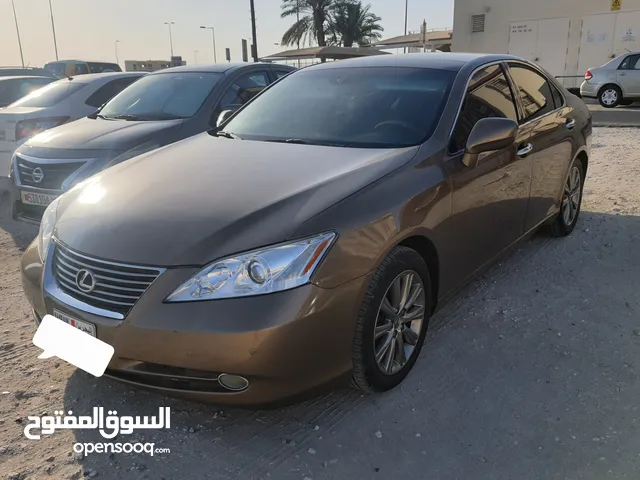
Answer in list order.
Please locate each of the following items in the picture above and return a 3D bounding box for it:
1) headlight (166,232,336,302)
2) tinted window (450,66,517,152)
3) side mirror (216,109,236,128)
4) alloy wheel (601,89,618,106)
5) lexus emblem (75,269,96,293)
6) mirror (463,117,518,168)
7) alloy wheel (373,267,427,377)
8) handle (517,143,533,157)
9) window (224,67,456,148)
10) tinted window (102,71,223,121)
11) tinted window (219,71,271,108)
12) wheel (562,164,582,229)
[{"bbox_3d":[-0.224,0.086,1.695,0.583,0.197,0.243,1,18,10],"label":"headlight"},{"bbox_3d":[0.900,-0.774,2.723,0.062,0.455,1.097,-18,2,43],"label":"tinted window"},{"bbox_3d":[-0.697,-0.886,3.548,0.259,0.197,0.166,12,22,38],"label":"side mirror"},{"bbox_3d":[7.382,-3.637,12.262,0.420,0.420,0.150,5,19,22],"label":"alloy wheel"},{"bbox_3d":[-0.930,0.159,1.906,0.135,0.095,0.026,12,13,38],"label":"lexus emblem"},{"bbox_3d":[0.818,-0.477,2.318,0.269,0.228,0.176,12,22,38],"label":"mirror"},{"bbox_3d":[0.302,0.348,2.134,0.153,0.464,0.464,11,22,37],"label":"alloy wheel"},{"bbox_3d":[1.254,-0.556,2.946,0.052,0.047,0.238,12,22,38],"label":"handle"},{"bbox_3d":[0.066,-0.822,2.920,1.440,0.120,0.890,12,53,38],"label":"window"},{"bbox_3d":[-1.704,-1.554,5.213,1.360,0.120,0.900,6,50,25],"label":"tinted window"},{"bbox_3d":[-0.809,-1.630,5.324,0.062,0.435,1.035,-20,7,31],"label":"tinted window"},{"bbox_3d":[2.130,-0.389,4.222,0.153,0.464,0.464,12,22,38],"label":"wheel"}]

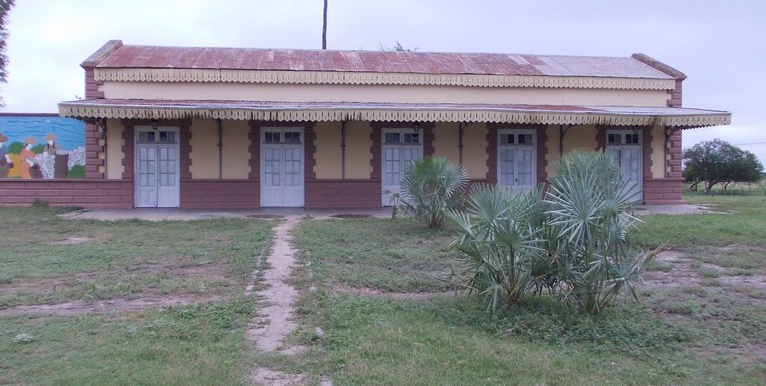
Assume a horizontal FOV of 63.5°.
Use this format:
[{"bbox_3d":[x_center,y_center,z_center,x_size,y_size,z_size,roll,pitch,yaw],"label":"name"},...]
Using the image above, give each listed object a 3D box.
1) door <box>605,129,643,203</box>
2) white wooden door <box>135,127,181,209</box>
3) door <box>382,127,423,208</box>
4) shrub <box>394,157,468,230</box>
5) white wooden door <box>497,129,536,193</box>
[{"bbox_3d":[10.071,-1.068,25.819,1.649,3.050,0.130,0,1,-8],"label":"door"},{"bbox_3d":[-8.483,-0.956,23.300,1.649,3.050,0.130,0,1,-8],"label":"white wooden door"},{"bbox_3d":[0.791,-1.012,24.559,1.649,3.050,0.130,0,1,-8],"label":"door"},{"bbox_3d":[1.402,-0.014,17.200,1.944,1.944,1.800,0,1,0],"label":"shrub"},{"bbox_3d":[5.462,-1.040,25.193,1.649,3.050,0.130,0,1,-8],"label":"white wooden door"}]

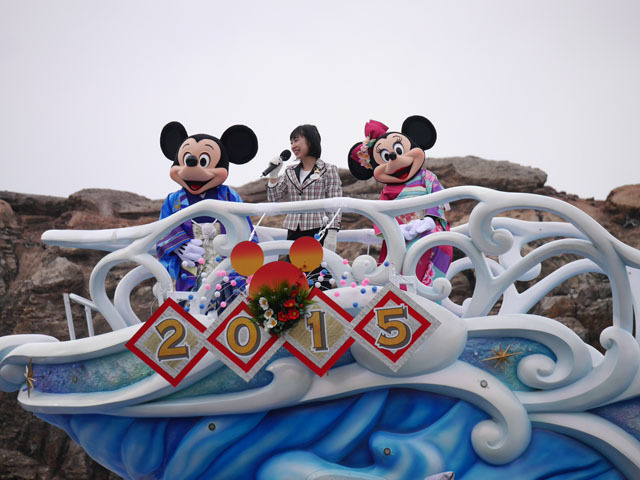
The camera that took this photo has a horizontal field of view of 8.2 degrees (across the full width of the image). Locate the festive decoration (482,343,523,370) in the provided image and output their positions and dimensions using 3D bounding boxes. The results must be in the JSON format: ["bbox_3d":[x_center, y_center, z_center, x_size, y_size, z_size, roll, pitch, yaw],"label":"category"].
[{"bbox_3d":[1.306,0.838,32.200,0.300,0.210,0.090,-3,-5,3],"label":"festive decoration"}]

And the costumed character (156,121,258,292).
[{"bbox_3d":[-0.810,-0.075,32.927,0.750,1.620,0.580,-3,-5,7],"label":"costumed character"}]

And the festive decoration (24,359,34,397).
[{"bbox_3d":[-2.130,1.015,32.800,0.075,0.290,0.210,-2,-5,-11],"label":"festive decoration"}]

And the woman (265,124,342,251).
[{"bbox_3d":[-0.102,-0.046,32.927,0.550,1.620,0.400,-5,-6,27],"label":"woman"}]

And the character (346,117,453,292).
[{"bbox_3d":[0.606,-0.110,32.926,0.760,1.640,0.580,-2,-5,-2],"label":"character"}]

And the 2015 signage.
[{"bbox_3d":[-0.258,0.676,32.000,2.260,0.680,0.080,-4,-5,2],"label":"2015 signage"}]

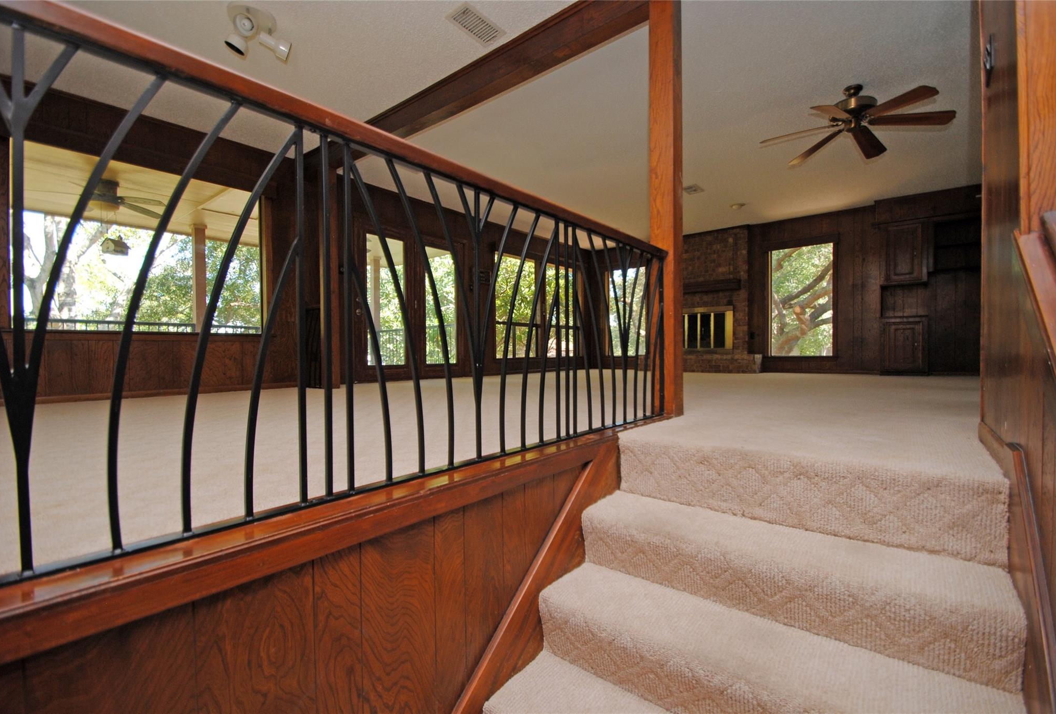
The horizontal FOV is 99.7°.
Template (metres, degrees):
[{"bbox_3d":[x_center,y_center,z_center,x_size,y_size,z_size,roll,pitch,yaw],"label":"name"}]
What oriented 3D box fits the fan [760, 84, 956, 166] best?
[{"bbox_3d":[2.571,-1.976,3.546,1.290,0.370,1.290,0,1,39],"label":"fan"}]

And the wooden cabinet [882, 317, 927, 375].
[{"bbox_3d":[5.266,-0.150,6.253,0.490,0.816,0.350,0,1,39],"label":"wooden cabinet"}]

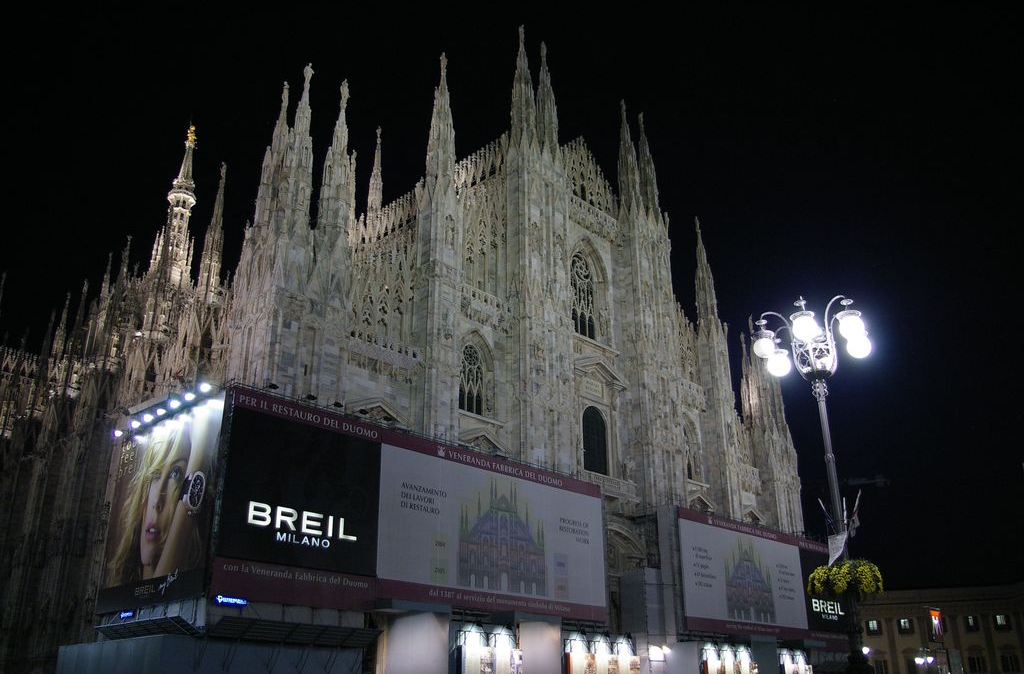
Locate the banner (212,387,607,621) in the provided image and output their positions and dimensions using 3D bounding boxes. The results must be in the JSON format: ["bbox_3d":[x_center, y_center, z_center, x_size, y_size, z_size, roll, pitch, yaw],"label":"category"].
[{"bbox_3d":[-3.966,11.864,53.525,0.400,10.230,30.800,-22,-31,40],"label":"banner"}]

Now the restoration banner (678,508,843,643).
[{"bbox_3d":[24.691,23.418,80.551,0.400,10.100,30.400,-22,-31,40],"label":"restoration banner"}]

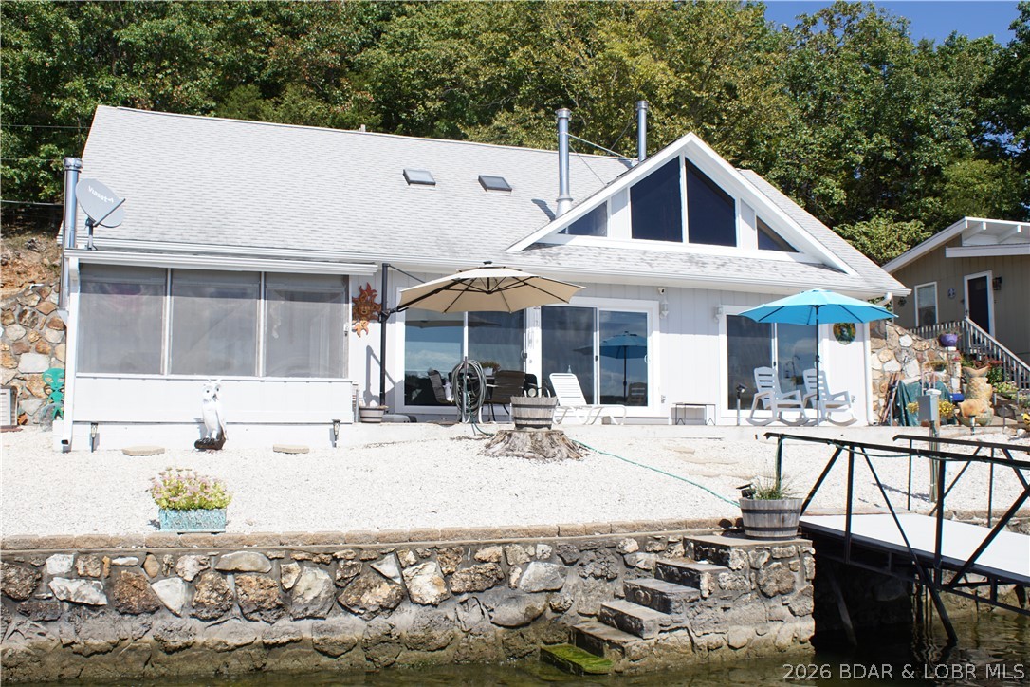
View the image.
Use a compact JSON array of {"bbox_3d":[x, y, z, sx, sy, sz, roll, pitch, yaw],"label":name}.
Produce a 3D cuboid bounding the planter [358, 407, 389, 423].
[{"bbox_3d":[-2.053,1.057,13.661,0.400,0.245,0.400,2,-6,-17],"label":"planter"}]

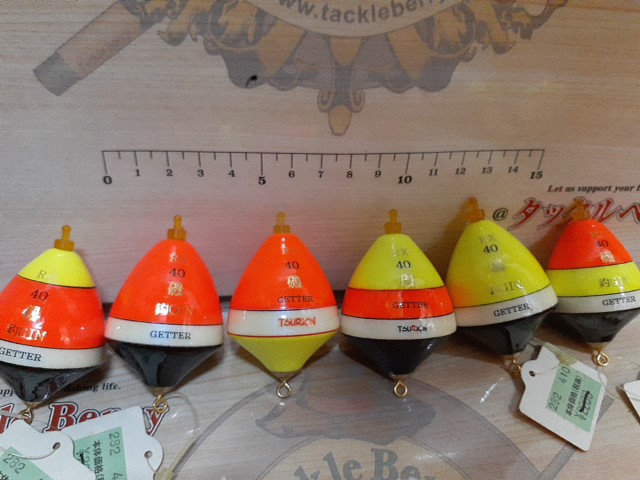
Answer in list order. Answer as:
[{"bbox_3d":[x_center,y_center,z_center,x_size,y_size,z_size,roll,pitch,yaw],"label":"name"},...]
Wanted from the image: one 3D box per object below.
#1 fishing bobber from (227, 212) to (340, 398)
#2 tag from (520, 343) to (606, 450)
[{"bbox_3d":[-0.013,0.022,0.177,0.039,0.039,0.066,-1,85,-4],"label":"fishing bobber"},{"bbox_3d":[0.085,0.054,0.178,0.028,0.002,0.031,29,50,21],"label":"tag"}]

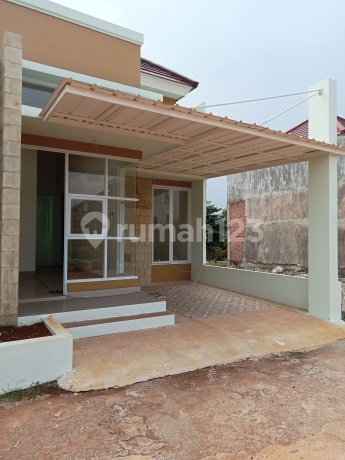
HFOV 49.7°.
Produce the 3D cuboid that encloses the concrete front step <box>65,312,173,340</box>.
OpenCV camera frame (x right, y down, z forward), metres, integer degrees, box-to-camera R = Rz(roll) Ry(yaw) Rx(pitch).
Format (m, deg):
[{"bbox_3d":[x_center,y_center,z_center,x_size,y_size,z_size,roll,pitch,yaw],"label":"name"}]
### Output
[{"bbox_3d":[-0.823,1.406,5.476,1.884,0.157,0.275,1,-1,-33],"label":"concrete front step"}]

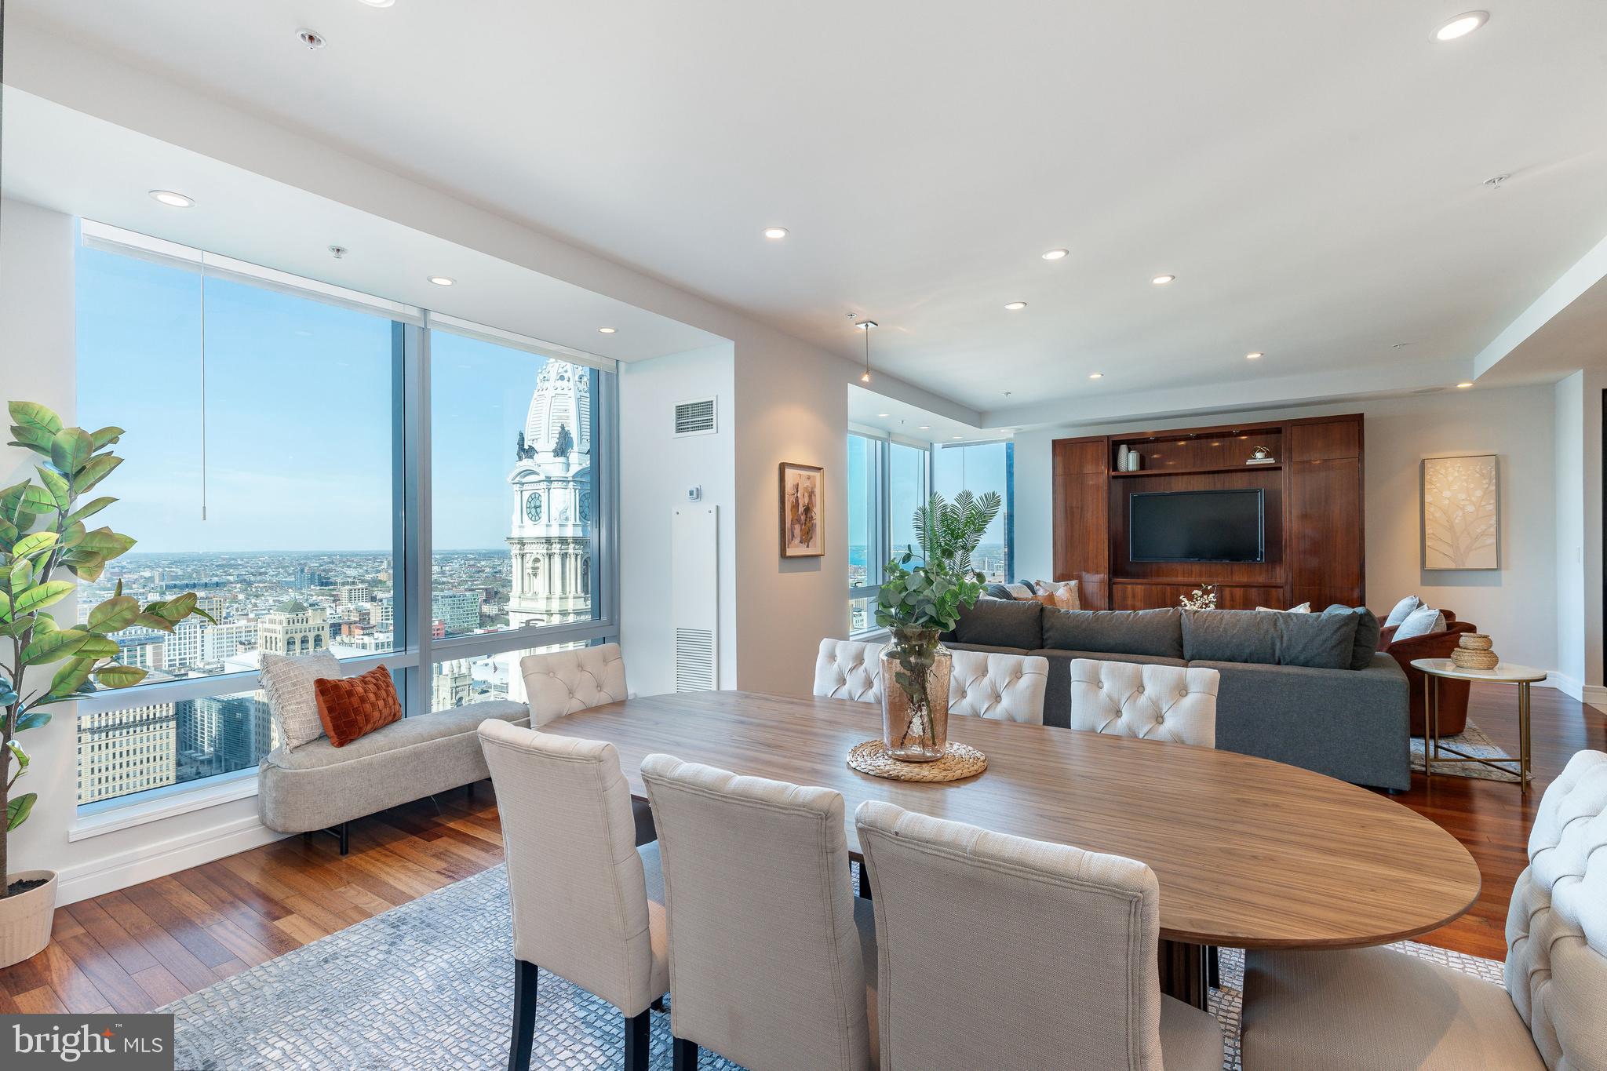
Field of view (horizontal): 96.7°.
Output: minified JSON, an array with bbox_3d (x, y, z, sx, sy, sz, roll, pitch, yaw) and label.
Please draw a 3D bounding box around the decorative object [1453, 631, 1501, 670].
[{"bbox_3d":[3.951,0.683,4.185,0.190,0.185,0.190,-1,0,33],"label":"decorative object"}]

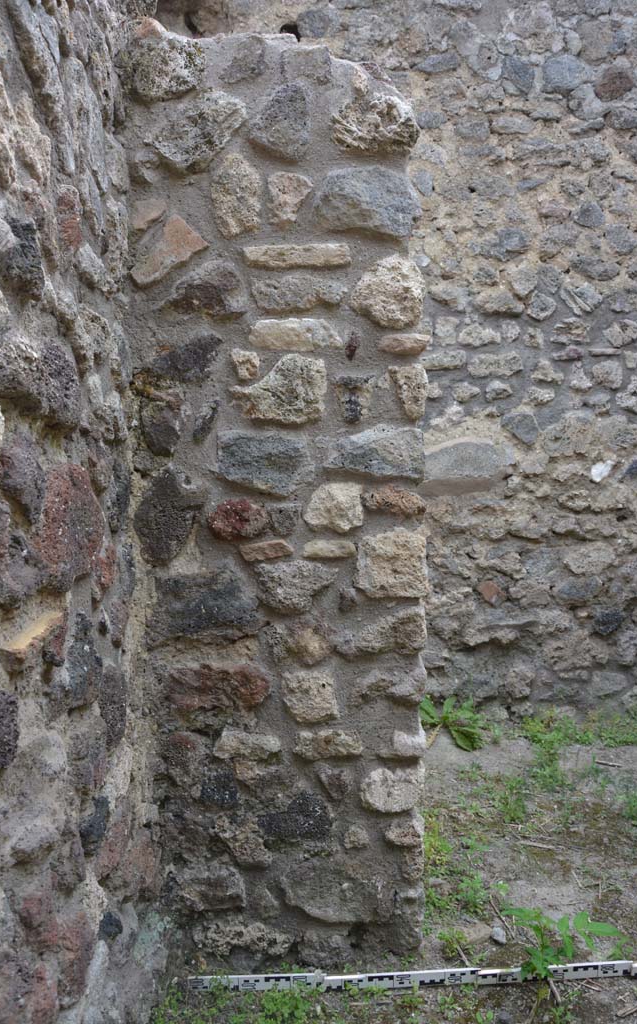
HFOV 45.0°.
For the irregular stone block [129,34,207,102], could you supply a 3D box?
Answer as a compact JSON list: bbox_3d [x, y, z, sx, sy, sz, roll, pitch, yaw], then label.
[{"bbox_3d":[-0.279,-0.826,1.449,0.145,0.121,0.110,0,4,0],"label":"irregular stone block"}]

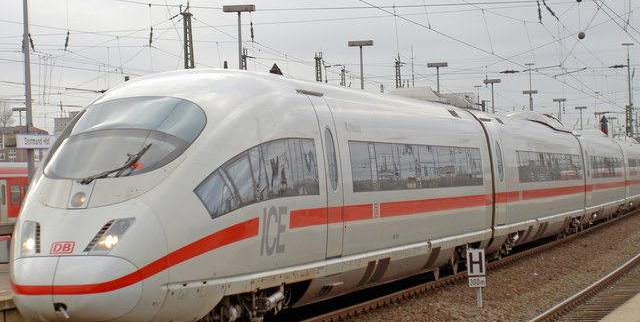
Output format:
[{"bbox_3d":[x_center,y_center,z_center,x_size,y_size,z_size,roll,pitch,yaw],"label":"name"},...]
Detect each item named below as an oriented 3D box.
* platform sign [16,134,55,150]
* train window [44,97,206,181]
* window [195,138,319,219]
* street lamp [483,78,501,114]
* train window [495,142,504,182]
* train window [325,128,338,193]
[{"bbox_3d":[-5.501,-0.372,42.091,0.100,0.290,2.310,-2,-1,12],"label":"platform sign"},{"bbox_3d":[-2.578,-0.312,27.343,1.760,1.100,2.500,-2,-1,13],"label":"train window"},{"bbox_3d":[-0.782,0.211,29.655,0.250,1.080,5.100,-2,-1,18],"label":"window"},{"bbox_3d":[8.368,-0.871,104.000,0.840,6.090,0.280,-2,-1,12],"label":"street lamp"},{"bbox_3d":[4.305,0.012,51.677,0.080,0.980,0.580,-2,-1,12],"label":"train window"},{"bbox_3d":[0.192,-0.018,33.173,0.080,0.970,0.540,-2,-1,13],"label":"train window"}]

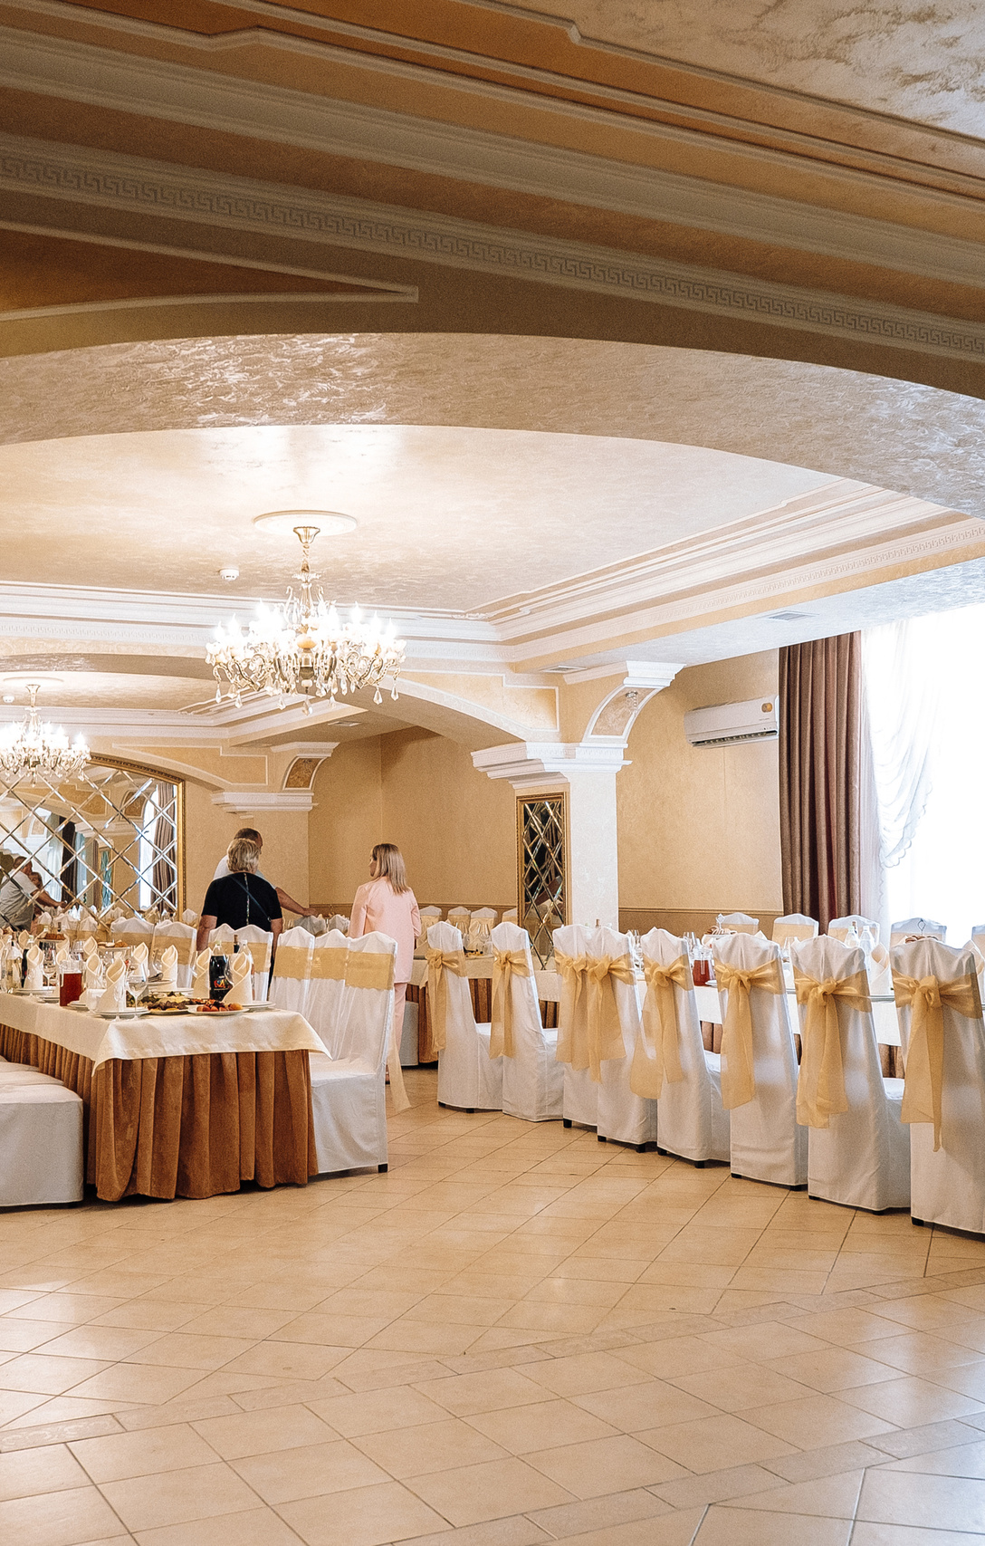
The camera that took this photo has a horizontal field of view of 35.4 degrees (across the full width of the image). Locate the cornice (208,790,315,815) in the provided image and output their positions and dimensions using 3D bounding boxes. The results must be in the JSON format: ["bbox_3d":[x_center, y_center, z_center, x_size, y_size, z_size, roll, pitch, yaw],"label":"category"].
[{"bbox_3d":[-2.364,0.323,15.710,1.000,0.250,0.600,1,-4,-28],"label":"cornice"}]

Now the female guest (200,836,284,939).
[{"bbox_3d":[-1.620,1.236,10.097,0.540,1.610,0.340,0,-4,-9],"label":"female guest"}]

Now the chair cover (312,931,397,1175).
[{"bbox_3d":[-0.787,1.337,7.415,0.530,1.130,0.420,1,-4,-27],"label":"chair cover"}]

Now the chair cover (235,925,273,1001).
[{"bbox_3d":[-1.616,1.448,9.036,0.594,1.108,0.443,1,-4,-28],"label":"chair cover"}]

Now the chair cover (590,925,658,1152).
[{"bbox_3d":[0.801,1.345,8.005,0.530,1.130,0.420,1,-4,-27],"label":"chair cover"}]

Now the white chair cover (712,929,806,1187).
[{"bbox_3d":[1.365,1.265,6.899,0.570,1.080,0.460,1,-4,-28],"label":"white chair cover"}]

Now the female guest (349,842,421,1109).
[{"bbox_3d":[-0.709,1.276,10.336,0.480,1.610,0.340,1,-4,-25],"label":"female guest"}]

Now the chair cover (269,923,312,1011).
[{"bbox_3d":[-1.300,1.386,8.275,0.570,1.080,0.460,1,-4,-28],"label":"chair cover"}]

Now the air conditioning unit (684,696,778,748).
[{"bbox_3d":[1.745,-0.386,11.078,0.220,0.285,1.060,1,-4,-27],"label":"air conditioning unit"}]

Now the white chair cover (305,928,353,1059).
[{"bbox_3d":[-1.082,1.374,7.943,0.594,1.108,0.443,1,-4,-28],"label":"white chair cover"}]

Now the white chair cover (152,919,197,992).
[{"bbox_3d":[-2.285,1.513,10.009,0.574,1.095,0.434,3,-6,-42],"label":"white chair cover"}]

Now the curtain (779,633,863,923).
[{"bbox_3d":[2.192,0.548,10.264,0.147,2.964,0.801,2,-5,-28],"label":"curtain"}]

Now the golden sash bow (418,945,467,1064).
[{"bbox_3d":[-0.271,1.336,9.136,0.170,0.610,0.380,1,-4,-27],"label":"golden sash bow"}]

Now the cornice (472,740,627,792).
[{"bbox_3d":[0.409,-0.042,10.917,0.866,0.267,0.785,1,-4,-28],"label":"cornice"}]

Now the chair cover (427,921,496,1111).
[{"bbox_3d":[-0.045,1.446,9.385,0.574,1.095,0.434,3,-5,-39],"label":"chair cover"}]

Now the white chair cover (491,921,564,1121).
[{"bbox_3d":[0.322,1.397,8.820,0.570,1.080,0.460,1,-4,-28],"label":"white chair cover"}]

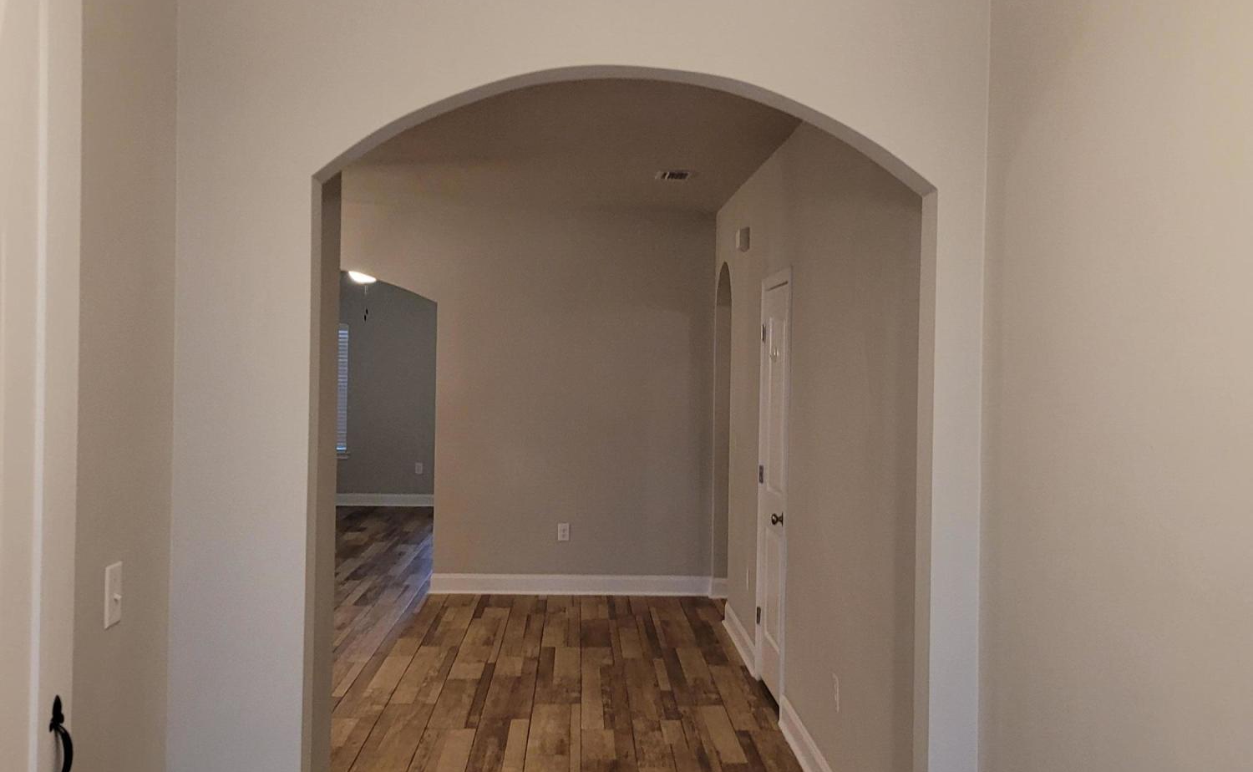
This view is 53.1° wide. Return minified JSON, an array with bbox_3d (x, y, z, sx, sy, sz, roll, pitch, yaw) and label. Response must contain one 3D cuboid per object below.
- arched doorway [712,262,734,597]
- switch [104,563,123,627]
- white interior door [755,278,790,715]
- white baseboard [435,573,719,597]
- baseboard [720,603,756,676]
[{"bbox_3d":[0.701,0.349,8.417,0.140,2.340,0.880,1,1,-3],"label":"arched doorway"},{"bbox_3d":[-1.029,0.423,2.537,0.014,0.121,0.078,1,1,-3],"label":"switch"},{"bbox_3d":[0.743,0.512,6.179,0.075,2.090,0.800,1,1,-3],"label":"white interior door"},{"bbox_3d":[-0.392,1.424,8.962,2.020,0.146,0.025,1,1,-3],"label":"white baseboard"},{"bbox_3d":[0.659,1.466,7.353,0.025,0.140,1.420,1,1,-3],"label":"baseboard"}]

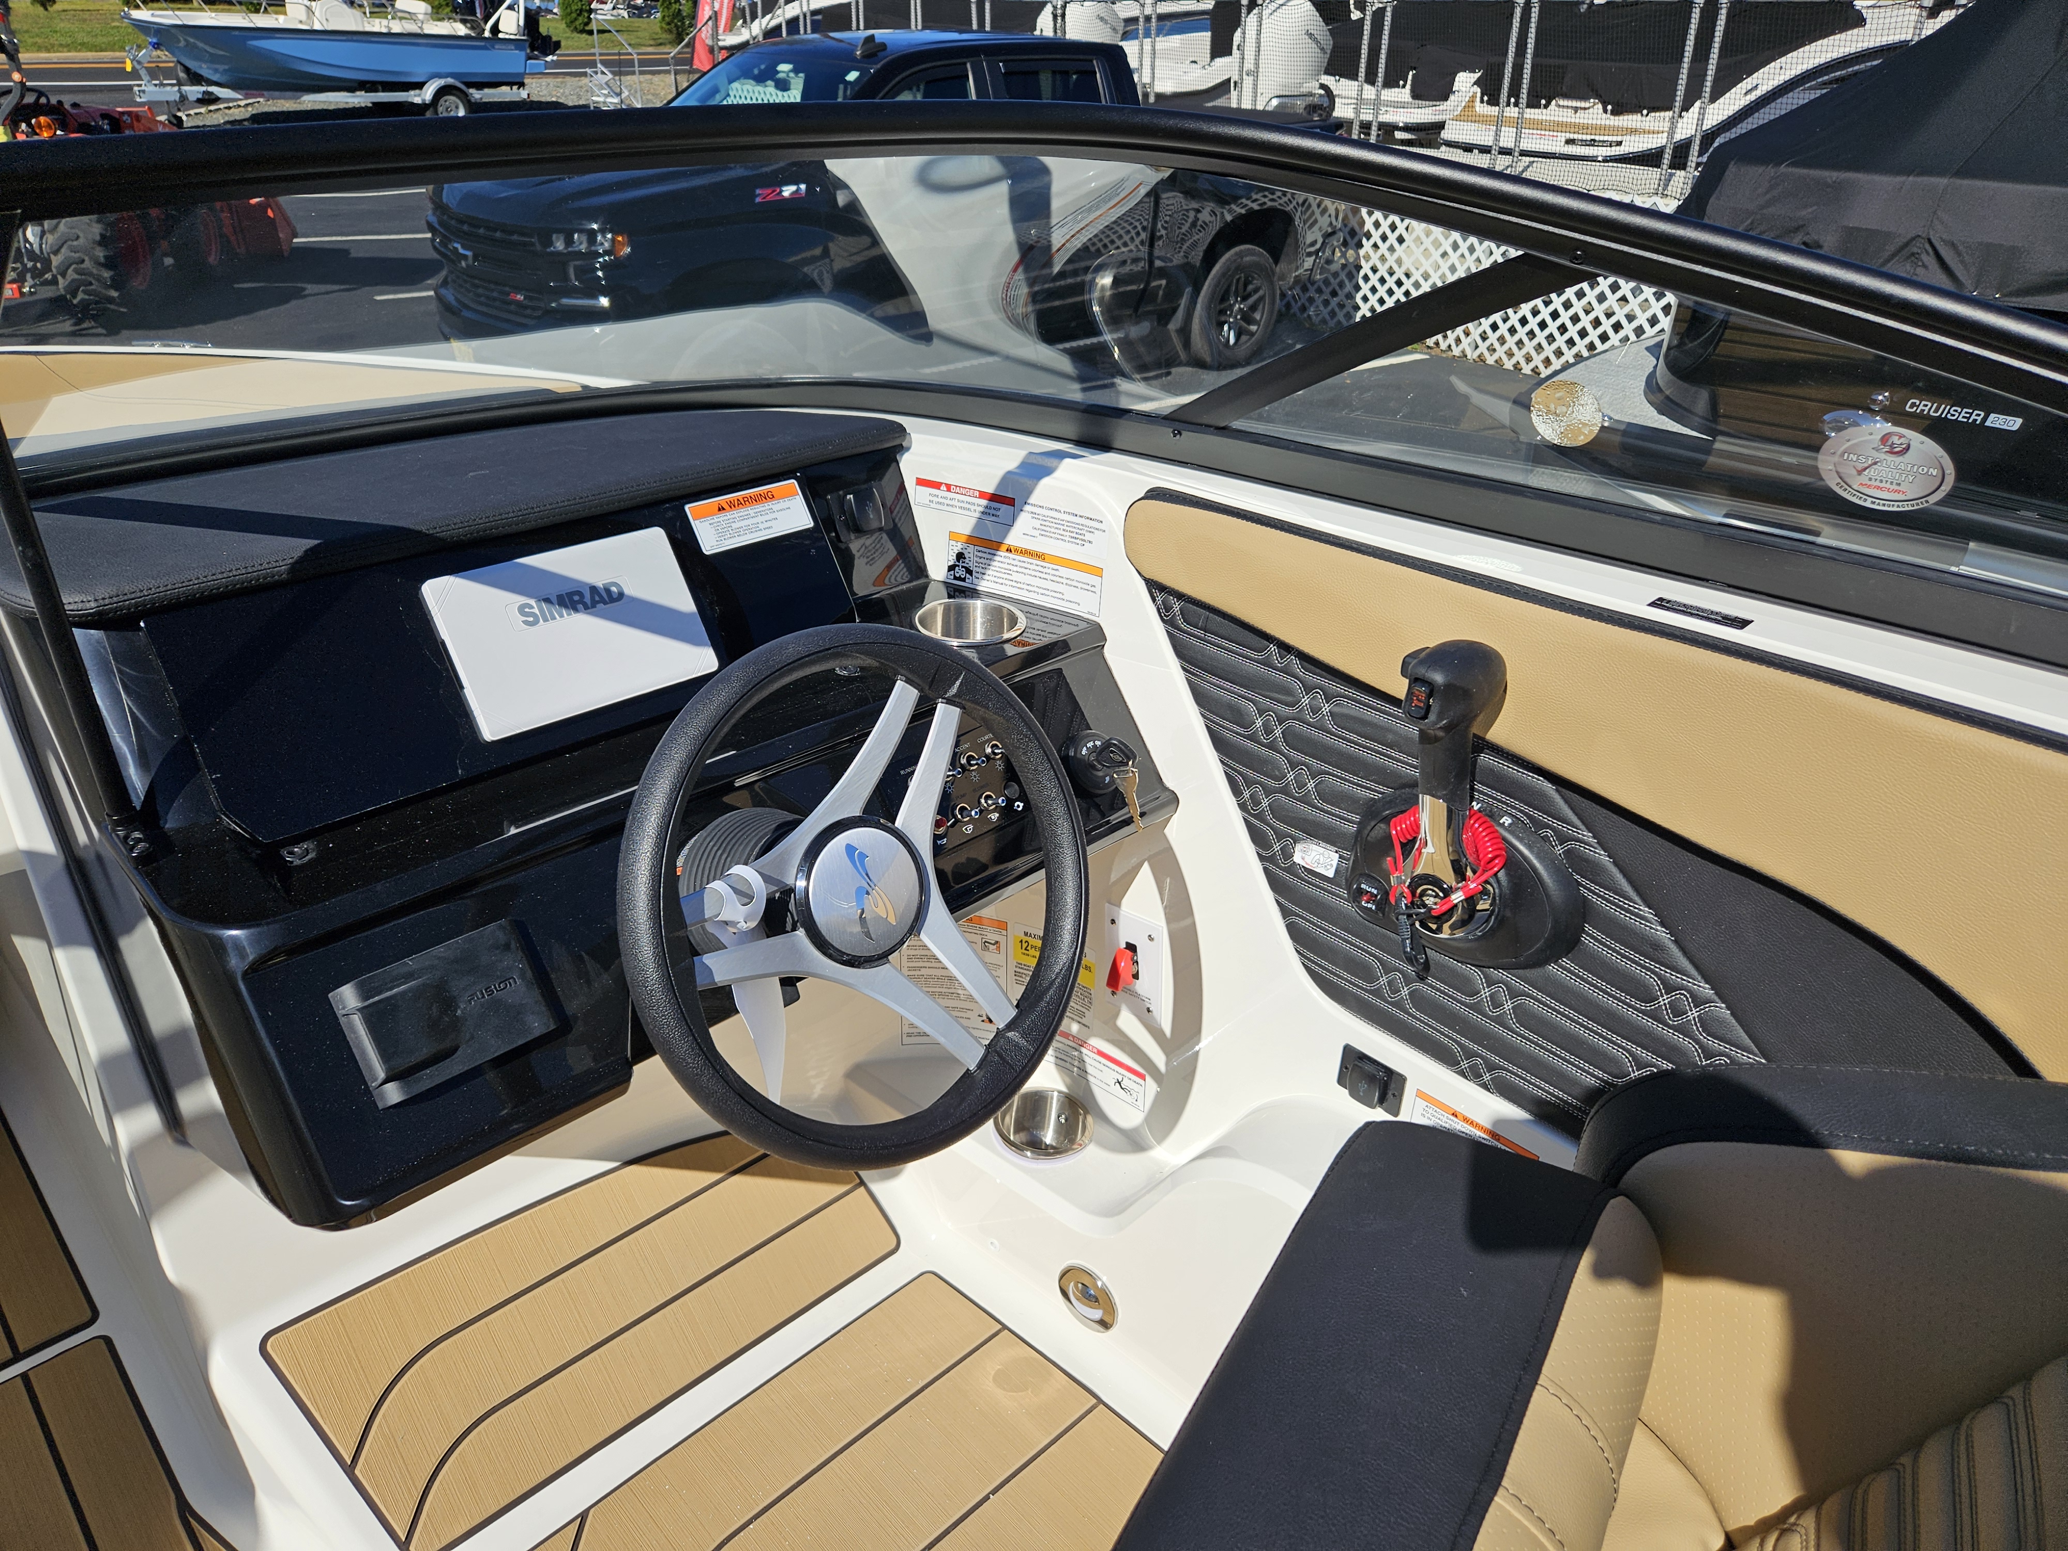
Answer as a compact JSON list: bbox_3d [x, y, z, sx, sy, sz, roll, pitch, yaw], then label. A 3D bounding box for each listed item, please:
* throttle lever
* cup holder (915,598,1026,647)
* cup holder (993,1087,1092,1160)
[{"bbox_3d":[0.320,-0.012,1.050,0.075,0.195,0.060,-24,37,-34],"label":"throttle lever"},{"bbox_3d":[-0.057,-0.108,1.287,0.102,0.085,0.102,-1,30,0],"label":"cup holder"},{"bbox_3d":[0.011,0.388,1.415,0.102,0.085,0.102,-1,30,0],"label":"cup holder"}]

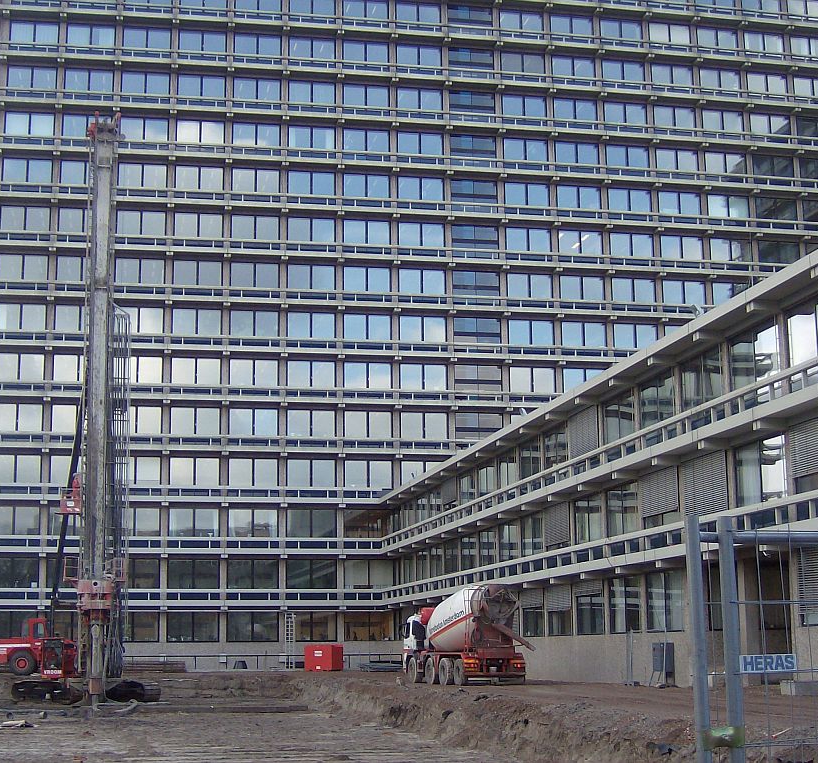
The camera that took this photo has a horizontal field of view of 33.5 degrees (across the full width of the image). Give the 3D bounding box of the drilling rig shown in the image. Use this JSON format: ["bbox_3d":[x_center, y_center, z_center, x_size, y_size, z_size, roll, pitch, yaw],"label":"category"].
[{"bbox_3d":[-14.634,1.406,63.127,5.700,26.300,6.800,1,-11,-10],"label":"drilling rig"}]

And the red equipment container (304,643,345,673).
[{"bbox_3d":[-5.088,16.482,80.782,1.750,1.580,1.900,-4,-11,16],"label":"red equipment container"}]

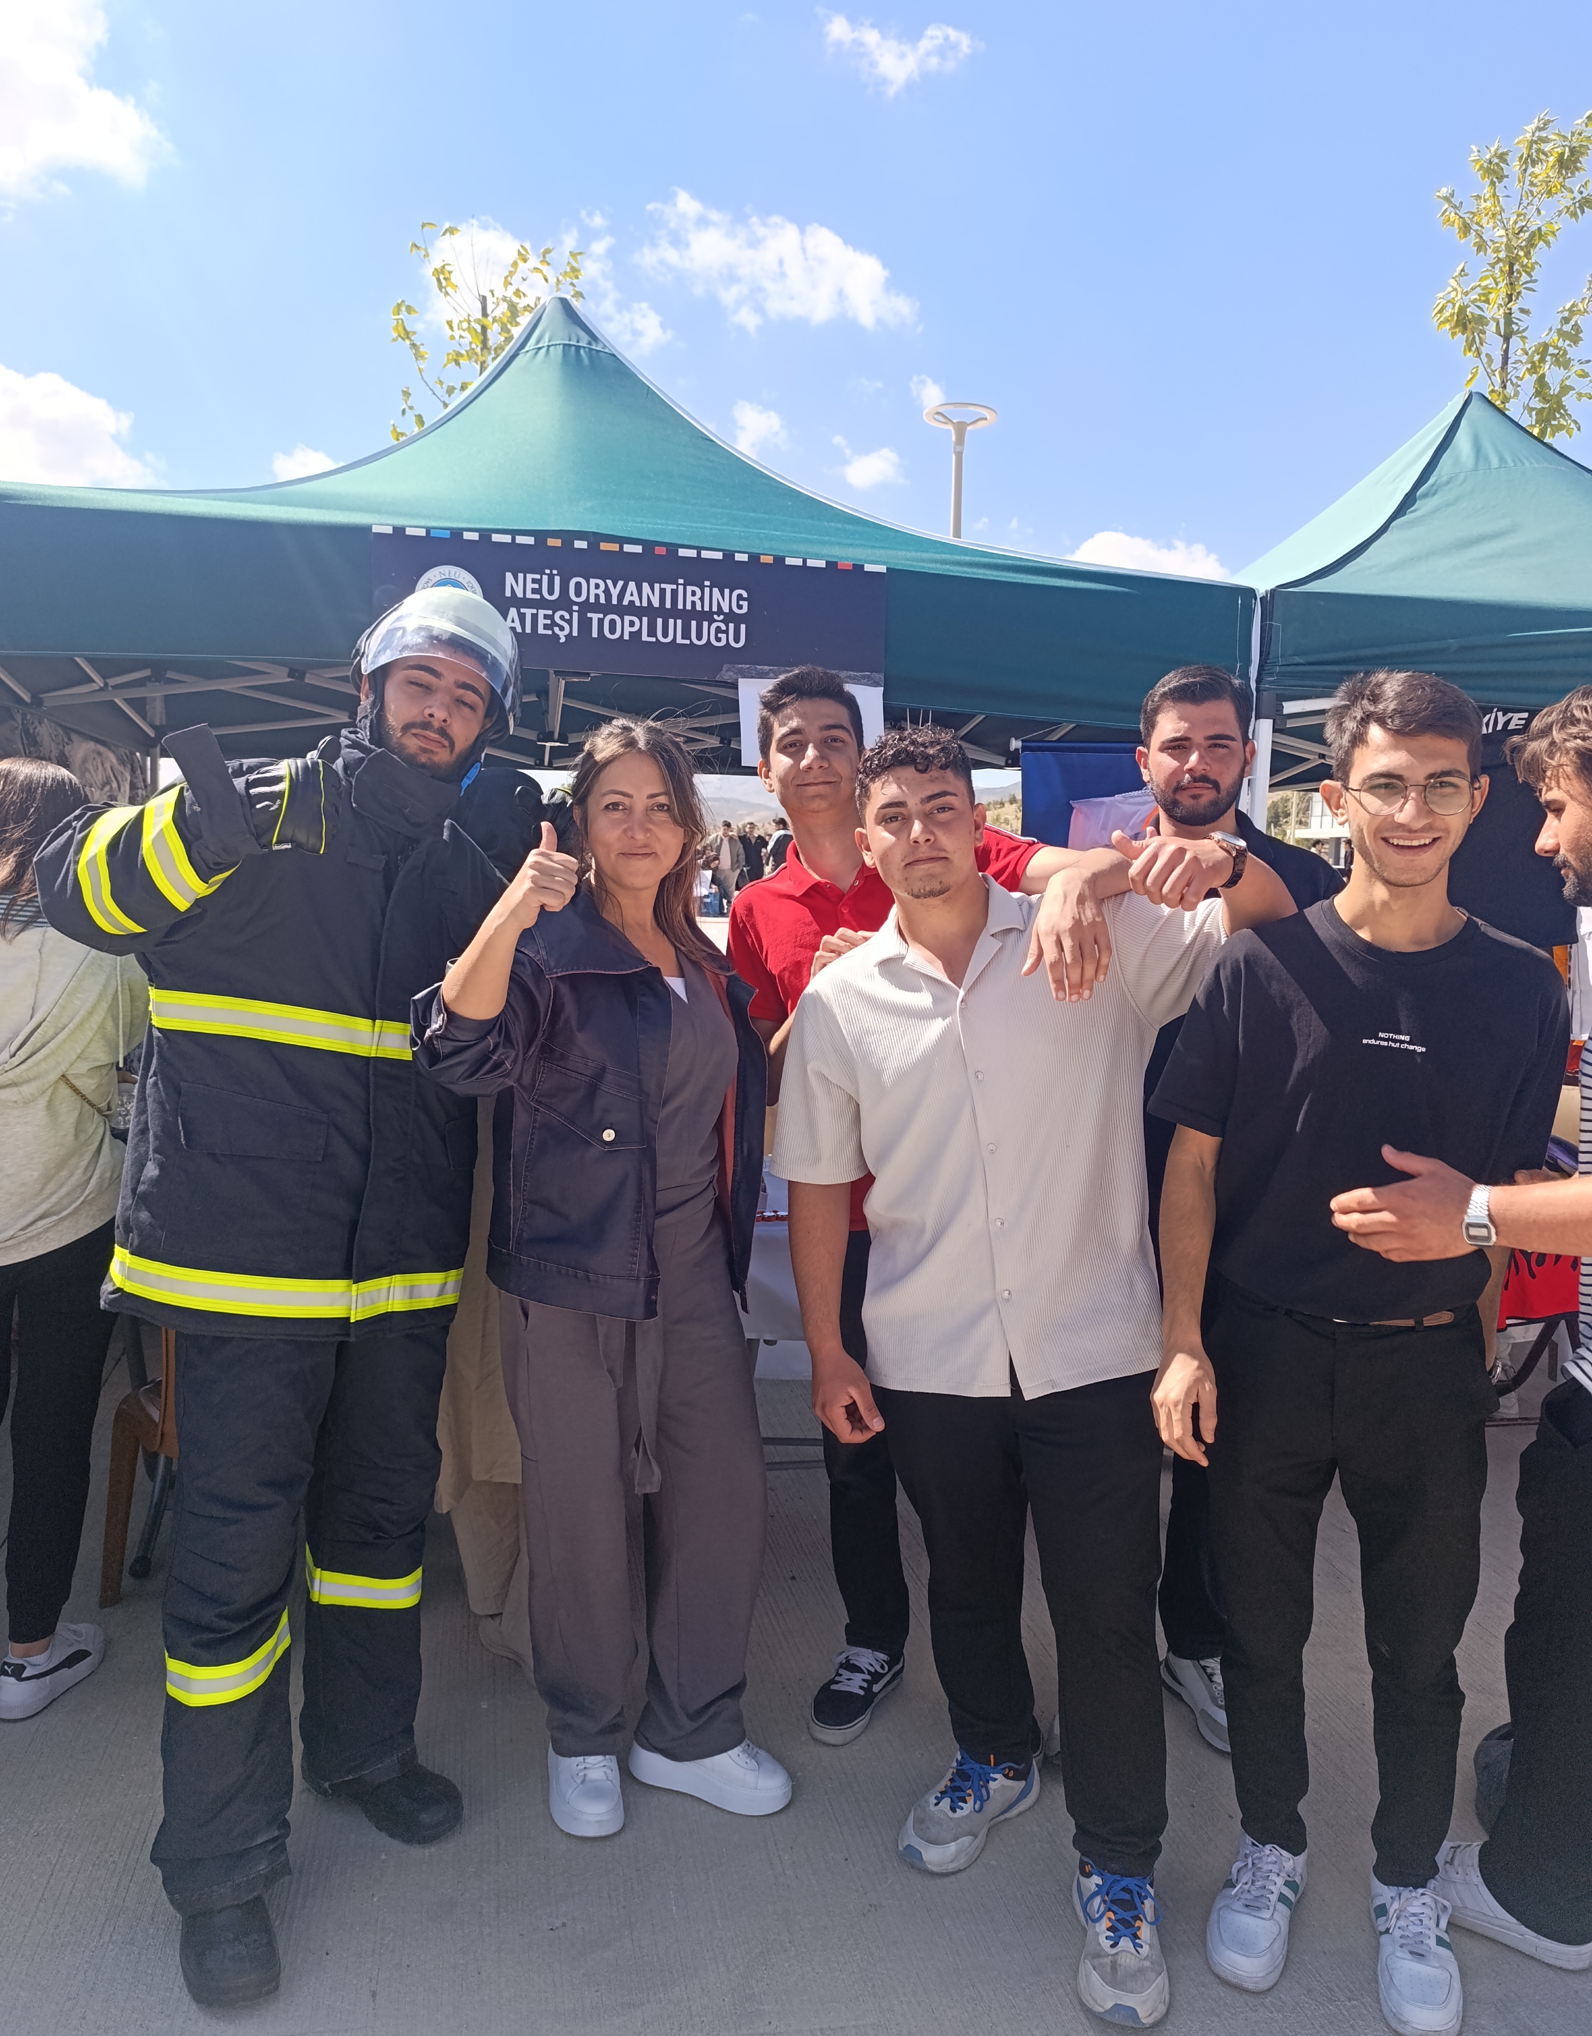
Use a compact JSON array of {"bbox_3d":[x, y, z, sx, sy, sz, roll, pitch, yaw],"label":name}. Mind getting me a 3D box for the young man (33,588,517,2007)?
[{"bbox_3d":[-0.732,0.355,2.004,0.700,1.860,0.540,-2,7,-25],"label":"young man"}]

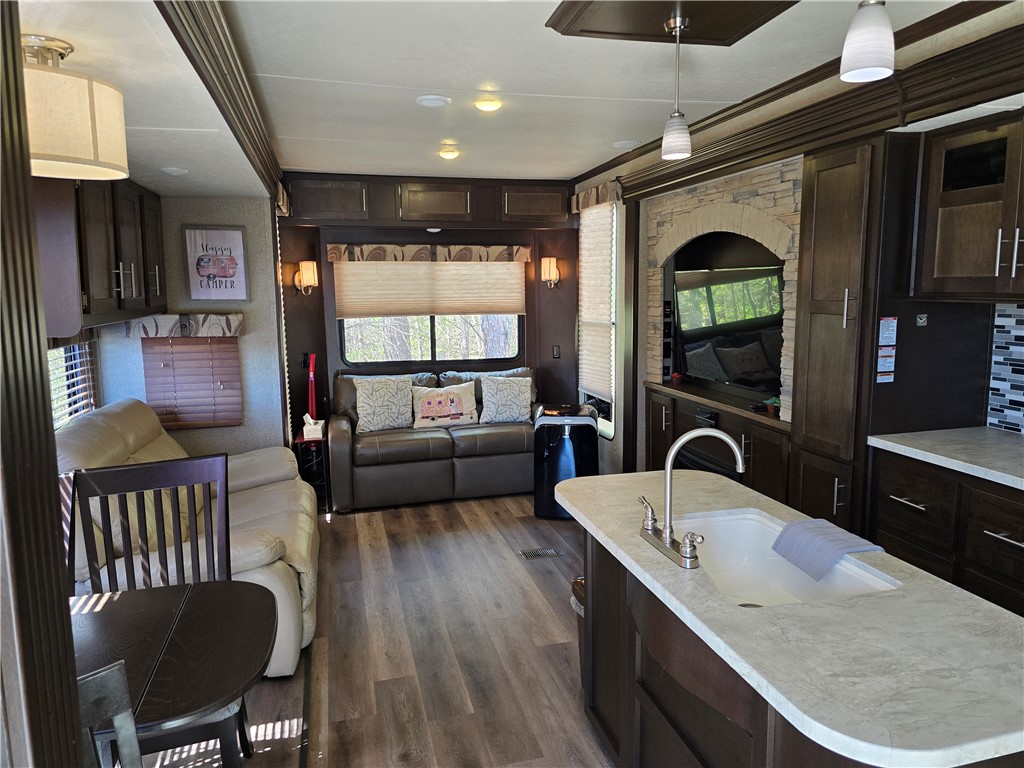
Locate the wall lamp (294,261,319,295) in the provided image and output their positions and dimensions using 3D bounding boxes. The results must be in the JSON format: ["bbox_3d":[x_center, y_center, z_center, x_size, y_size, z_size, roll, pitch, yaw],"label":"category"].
[{"bbox_3d":[-1.592,-0.823,5.256,0.165,0.270,0.150,4,9,30],"label":"wall lamp"}]

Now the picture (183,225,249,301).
[{"bbox_3d":[-1.726,-0.705,3.970,0.330,0.438,0.025,-2,8,-15],"label":"picture"}]

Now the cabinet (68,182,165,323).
[{"bbox_3d":[-2.073,-0.667,3.317,0.373,0.718,1.500,-3,8,-15],"label":"cabinet"}]

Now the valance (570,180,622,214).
[{"bbox_3d":[0.629,-1.398,5.170,0.087,0.140,0.790,-3,8,-15],"label":"valance"}]

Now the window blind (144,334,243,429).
[{"bbox_3d":[-1.958,-0.015,4.191,0.523,0.593,0.050,-3,8,-15],"label":"window blind"}]

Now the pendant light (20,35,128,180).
[{"bbox_3d":[-1.074,-0.639,1.574,0.308,0.284,0.308,-3,8,-15],"label":"pendant light"}]

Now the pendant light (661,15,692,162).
[{"bbox_3d":[0.543,-0.969,2.258,0.100,0.445,0.100,-2,8,-15],"label":"pendant light"}]

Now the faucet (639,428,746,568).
[{"bbox_3d":[0.499,0.273,1.802,0.268,0.326,0.265,-3,8,-15],"label":"faucet"}]

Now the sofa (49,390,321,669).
[{"bbox_3d":[-1.512,0.631,3.355,1.060,1.000,1.600,-2,8,-15],"label":"sofa"}]

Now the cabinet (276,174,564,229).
[{"bbox_3d":[-0.636,-1.486,5.614,2.380,0.409,0.300,-2,8,-15],"label":"cabinet"}]

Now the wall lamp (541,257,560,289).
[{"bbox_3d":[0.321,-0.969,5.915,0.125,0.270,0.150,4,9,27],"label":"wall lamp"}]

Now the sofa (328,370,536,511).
[{"bbox_3d":[-0.548,0.379,5.487,1.770,0.900,0.920,-2,8,-15],"label":"sofa"}]

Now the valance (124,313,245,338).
[{"bbox_3d":[-1.967,-0.355,4.125,0.657,0.143,0.090,-3,8,-15],"label":"valance"}]

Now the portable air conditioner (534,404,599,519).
[{"bbox_3d":[0.402,0.557,4.881,0.430,0.740,0.360,0,8,6],"label":"portable air conditioner"}]

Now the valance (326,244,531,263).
[{"bbox_3d":[-0.670,-1.099,5.731,1.715,0.145,0.100,-2,8,-15],"label":"valance"}]

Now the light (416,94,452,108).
[{"bbox_3d":[-0.375,-1.352,3.274,0.172,0.030,0.172,-2,8,-15],"label":"light"}]

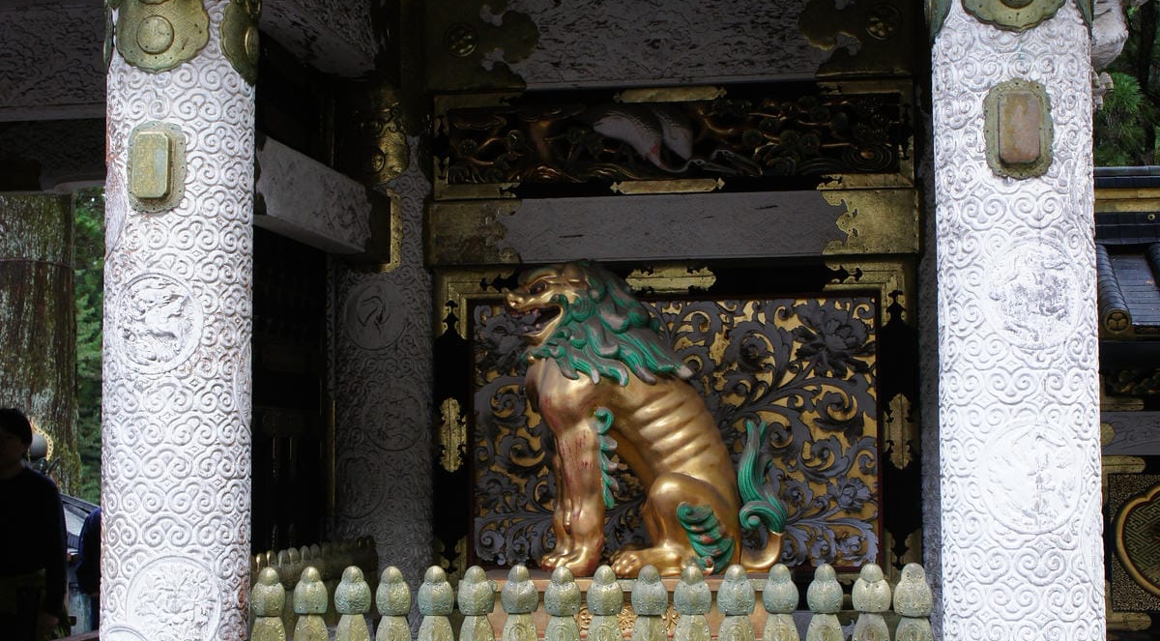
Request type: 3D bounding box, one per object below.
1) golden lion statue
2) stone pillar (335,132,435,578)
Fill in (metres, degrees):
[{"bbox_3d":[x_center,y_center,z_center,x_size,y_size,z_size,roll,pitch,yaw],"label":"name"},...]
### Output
[{"bbox_3d":[0.198,0.296,5.486,0.856,0.958,0.390,-1,-4,8],"label":"golden lion statue"},{"bbox_3d":[-0.736,0.553,6.680,0.380,2.490,0.380,-1,-4,8],"label":"stone pillar"}]

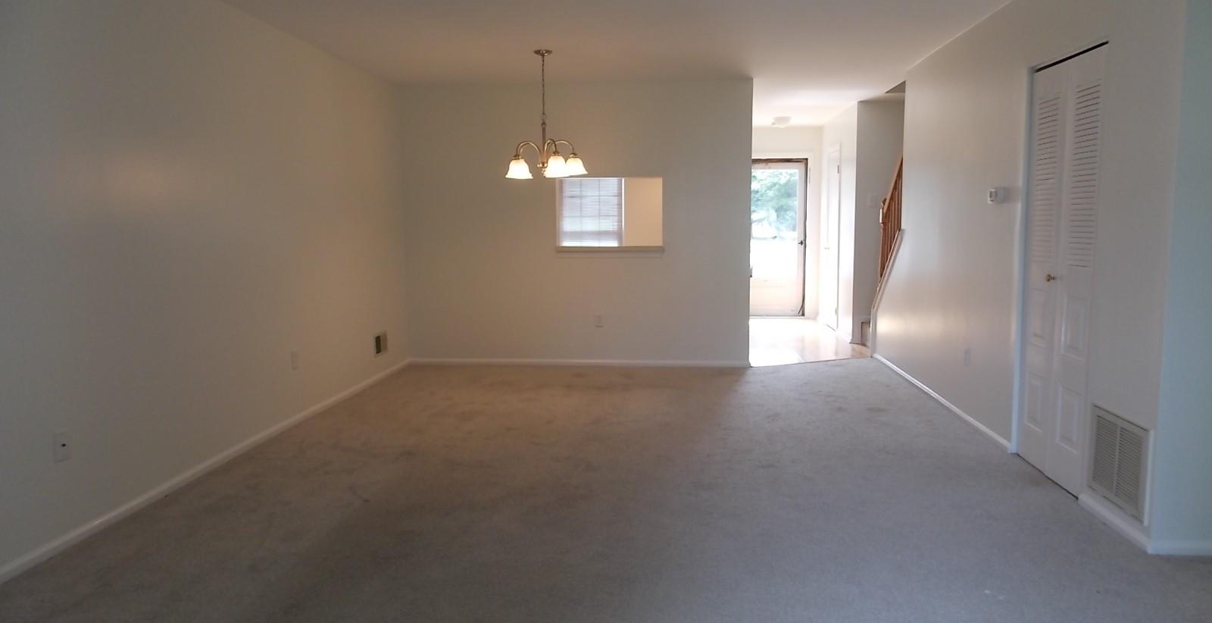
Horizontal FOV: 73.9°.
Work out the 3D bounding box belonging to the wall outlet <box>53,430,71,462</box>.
[{"bbox_3d":[-2.133,0.529,3.166,0.010,0.116,0.073,0,6,5],"label":"wall outlet"}]

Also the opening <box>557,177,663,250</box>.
[{"bbox_3d":[0.034,-0.852,6.964,0.905,0.610,0.120,0,6,5],"label":"opening"}]

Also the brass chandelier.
[{"bbox_3d":[-0.431,-1.377,5.653,0.600,0.860,0.610,0,6,5],"label":"brass chandelier"}]

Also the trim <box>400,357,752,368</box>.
[{"bbox_3d":[-0.270,0.448,7.079,3.010,0.076,0.017,0,6,5],"label":"trim"}]

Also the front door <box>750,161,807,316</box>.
[{"bbox_3d":[2.154,-0.944,10.509,0.890,2.020,0.050,0,6,5],"label":"front door"}]

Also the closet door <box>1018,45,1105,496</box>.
[{"bbox_3d":[2.196,-0.180,3.877,0.037,1.990,0.735,0,6,5],"label":"closet door"}]

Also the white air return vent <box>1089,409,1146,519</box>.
[{"bbox_3d":[2.085,0.612,3.275,0.022,0.362,0.425,0,6,5],"label":"white air return vent"}]

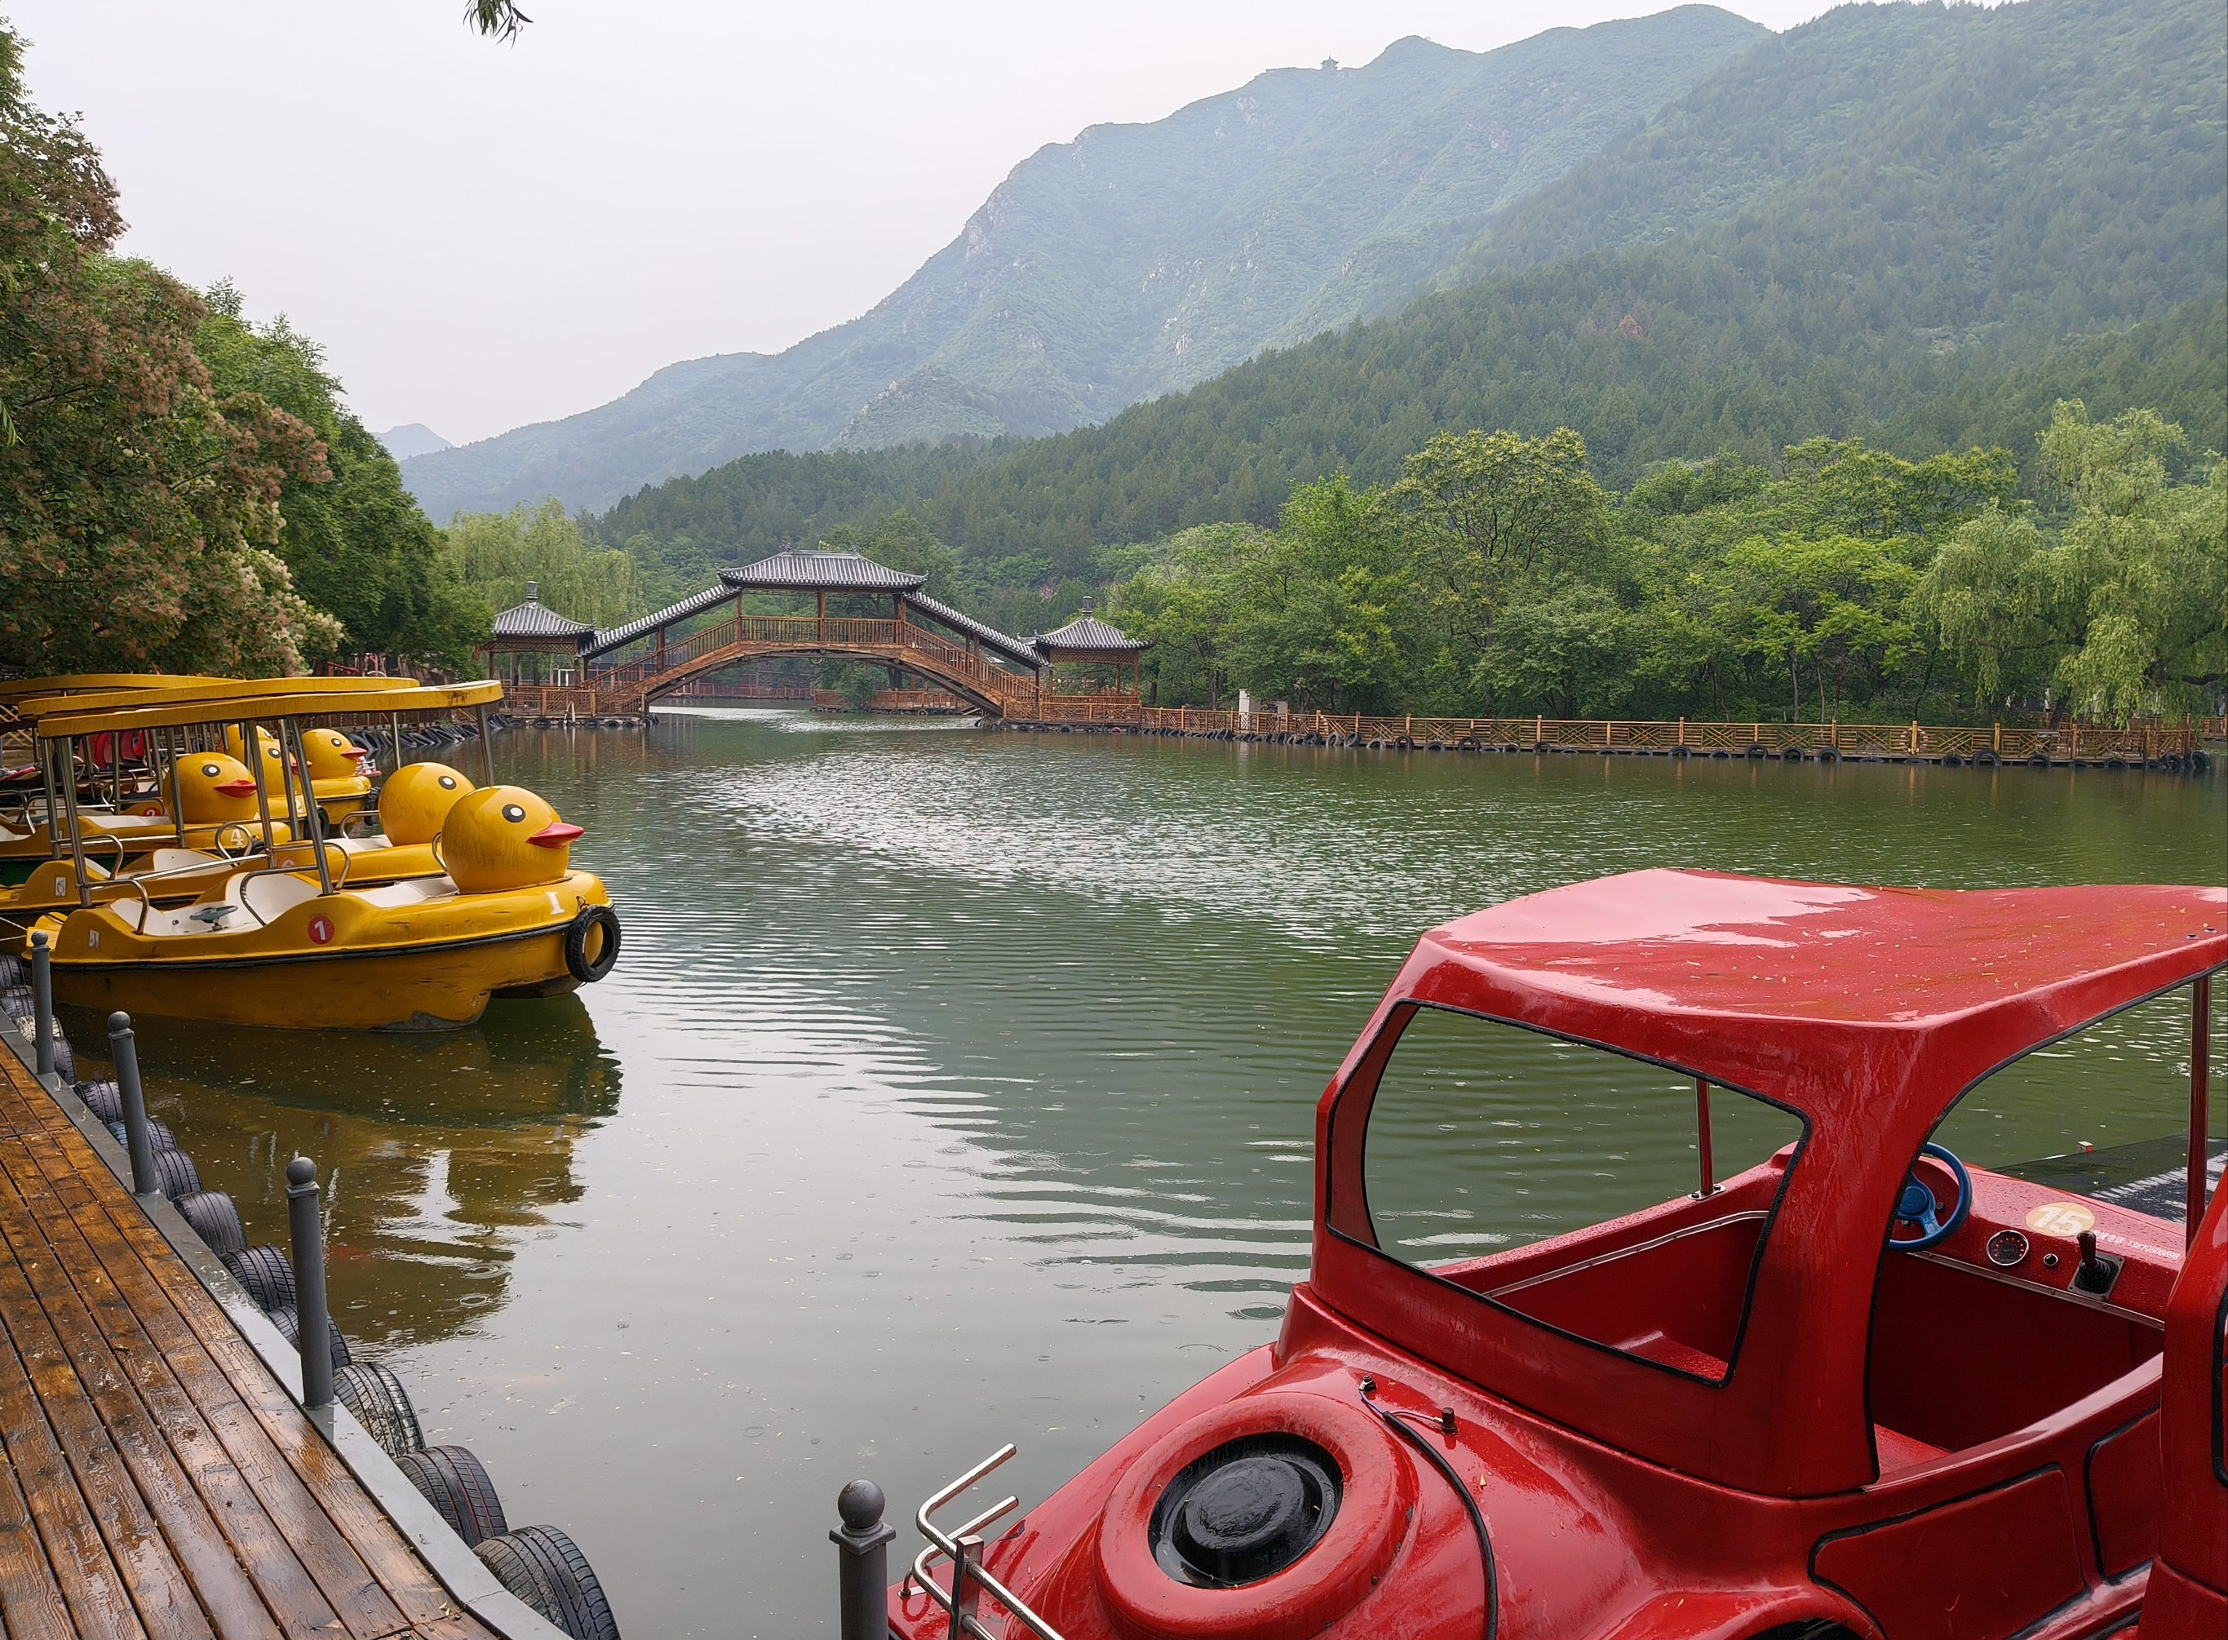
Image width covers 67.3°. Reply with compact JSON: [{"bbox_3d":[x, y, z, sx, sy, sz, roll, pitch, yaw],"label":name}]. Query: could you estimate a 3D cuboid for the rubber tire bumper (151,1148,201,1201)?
[{"bbox_3d":[-3.497,1.520,6.139,0.195,0.610,0.610,-3,6,-40],"label":"rubber tire bumper"}]

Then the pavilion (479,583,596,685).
[{"bbox_3d":[-23.049,-7.137,67.226,4.400,4.500,4.400,0,5,-12],"label":"pavilion"}]

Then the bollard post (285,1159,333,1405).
[{"bbox_3d":[-1.900,1.090,3.959,0.078,0.603,0.078,-6,8,-40],"label":"bollard post"}]

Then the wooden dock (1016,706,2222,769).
[{"bbox_3d":[13.809,-3.078,57.949,40.000,1.250,5.000,3,5,28],"label":"wooden dock"}]

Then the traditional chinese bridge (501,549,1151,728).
[{"bbox_3d":[-11.847,-7.229,69.218,25.800,6.900,4.600,0,5,-12],"label":"traditional chinese bridge"}]

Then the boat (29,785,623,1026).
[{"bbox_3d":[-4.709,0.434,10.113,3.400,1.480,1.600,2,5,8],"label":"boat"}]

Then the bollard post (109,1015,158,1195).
[{"bbox_3d":[-3.240,0.935,5.530,0.078,0.617,0.078,-11,10,-39],"label":"bollard post"}]

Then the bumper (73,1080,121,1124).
[{"bbox_3d":[-4.280,1.414,7.061,0.195,0.610,0.610,-3,6,-40],"label":"bumper"}]

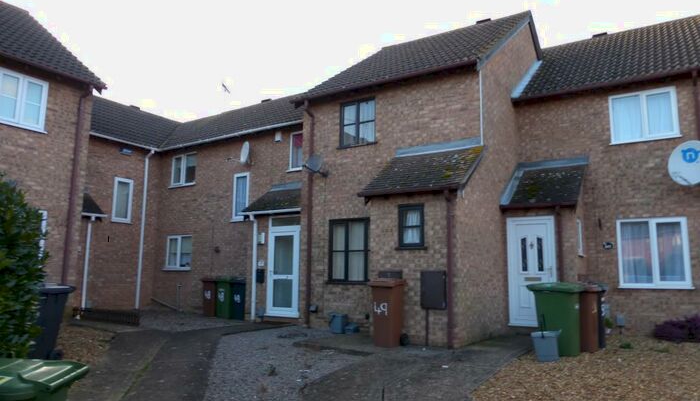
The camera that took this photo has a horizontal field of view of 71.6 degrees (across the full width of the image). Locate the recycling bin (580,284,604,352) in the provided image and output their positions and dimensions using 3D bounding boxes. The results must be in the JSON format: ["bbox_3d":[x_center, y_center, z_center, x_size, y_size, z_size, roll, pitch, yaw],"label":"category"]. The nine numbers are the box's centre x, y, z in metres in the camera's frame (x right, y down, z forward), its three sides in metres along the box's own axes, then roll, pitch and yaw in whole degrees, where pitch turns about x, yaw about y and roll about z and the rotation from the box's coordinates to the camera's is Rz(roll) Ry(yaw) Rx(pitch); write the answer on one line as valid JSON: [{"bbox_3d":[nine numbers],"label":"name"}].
[{"bbox_3d":[3.718,1.913,7.934,0.660,1.050,0.530,-7,-11,42],"label":"recycling bin"}]

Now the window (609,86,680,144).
[{"bbox_3d":[5.926,-1.697,9.810,1.189,1.023,0.100,-5,-10,32],"label":"window"}]

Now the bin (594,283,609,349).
[{"bbox_3d":[3.984,1.967,8.318,0.710,1.060,0.560,-7,-11,42],"label":"bin"}]

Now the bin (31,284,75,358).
[{"bbox_3d":[-4.613,1.828,7.260,0.740,1.070,0.580,6,-10,-32],"label":"bin"}]

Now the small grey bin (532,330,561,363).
[{"bbox_3d":[2.787,2.050,6.895,0.360,0.410,0.330,-4,-9,27],"label":"small grey bin"}]

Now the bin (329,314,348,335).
[{"bbox_3d":[-0.194,2.368,9.444,0.320,0.410,0.310,8,-11,-41],"label":"bin"}]

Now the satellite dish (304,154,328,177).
[{"bbox_3d":[-0.731,-0.764,10.596,0.420,0.470,0.350,-7,-11,43],"label":"satellite dish"}]

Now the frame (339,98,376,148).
[{"bbox_3d":[0.181,-1.666,10.518,0.919,1.098,0.100,-5,-10,32],"label":"frame"}]

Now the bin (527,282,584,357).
[{"bbox_3d":[3.256,1.867,7.682,0.720,1.060,0.580,-7,-11,42],"label":"bin"}]

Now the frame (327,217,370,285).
[{"bbox_3d":[-0.003,1.048,10.223,1.029,1.359,0.100,-5,-10,32],"label":"frame"}]

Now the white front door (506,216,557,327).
[{"bbox_3d":[3.559,1.380,9.507,0.907,2.121,0.100,-5,-10,32],"label":"white front door"}]

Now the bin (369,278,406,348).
[{"bbox_3d":[0.577,1.746,7.591,0.455,1.000,0.530,-5,-10,32],"label":"bin"}]

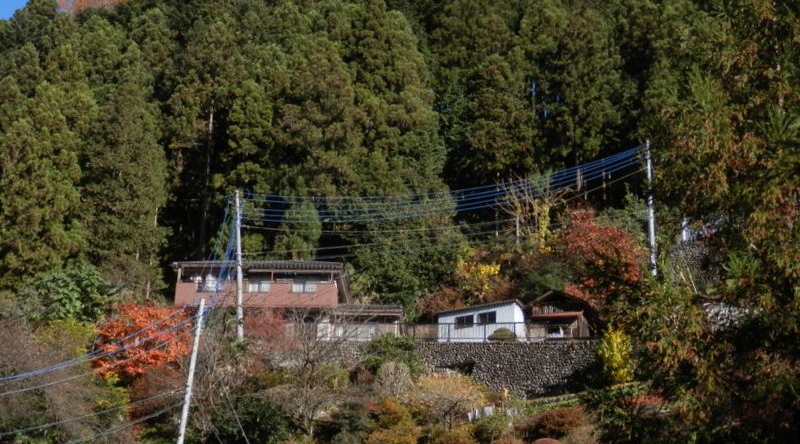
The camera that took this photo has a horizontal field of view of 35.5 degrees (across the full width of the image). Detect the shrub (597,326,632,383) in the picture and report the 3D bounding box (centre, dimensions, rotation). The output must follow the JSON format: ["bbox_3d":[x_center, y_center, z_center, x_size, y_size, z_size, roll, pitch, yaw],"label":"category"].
[{"bbox_3d":[11.172,6.953,65.000,1.880,3.020,1.780,0,-15,0],"label":"shrub"}]

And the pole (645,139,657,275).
[{"bbox_3d":[18.101,-0.901,90.000,0.320,10.200,0.320,0,-10,0],"label":"pole"}]

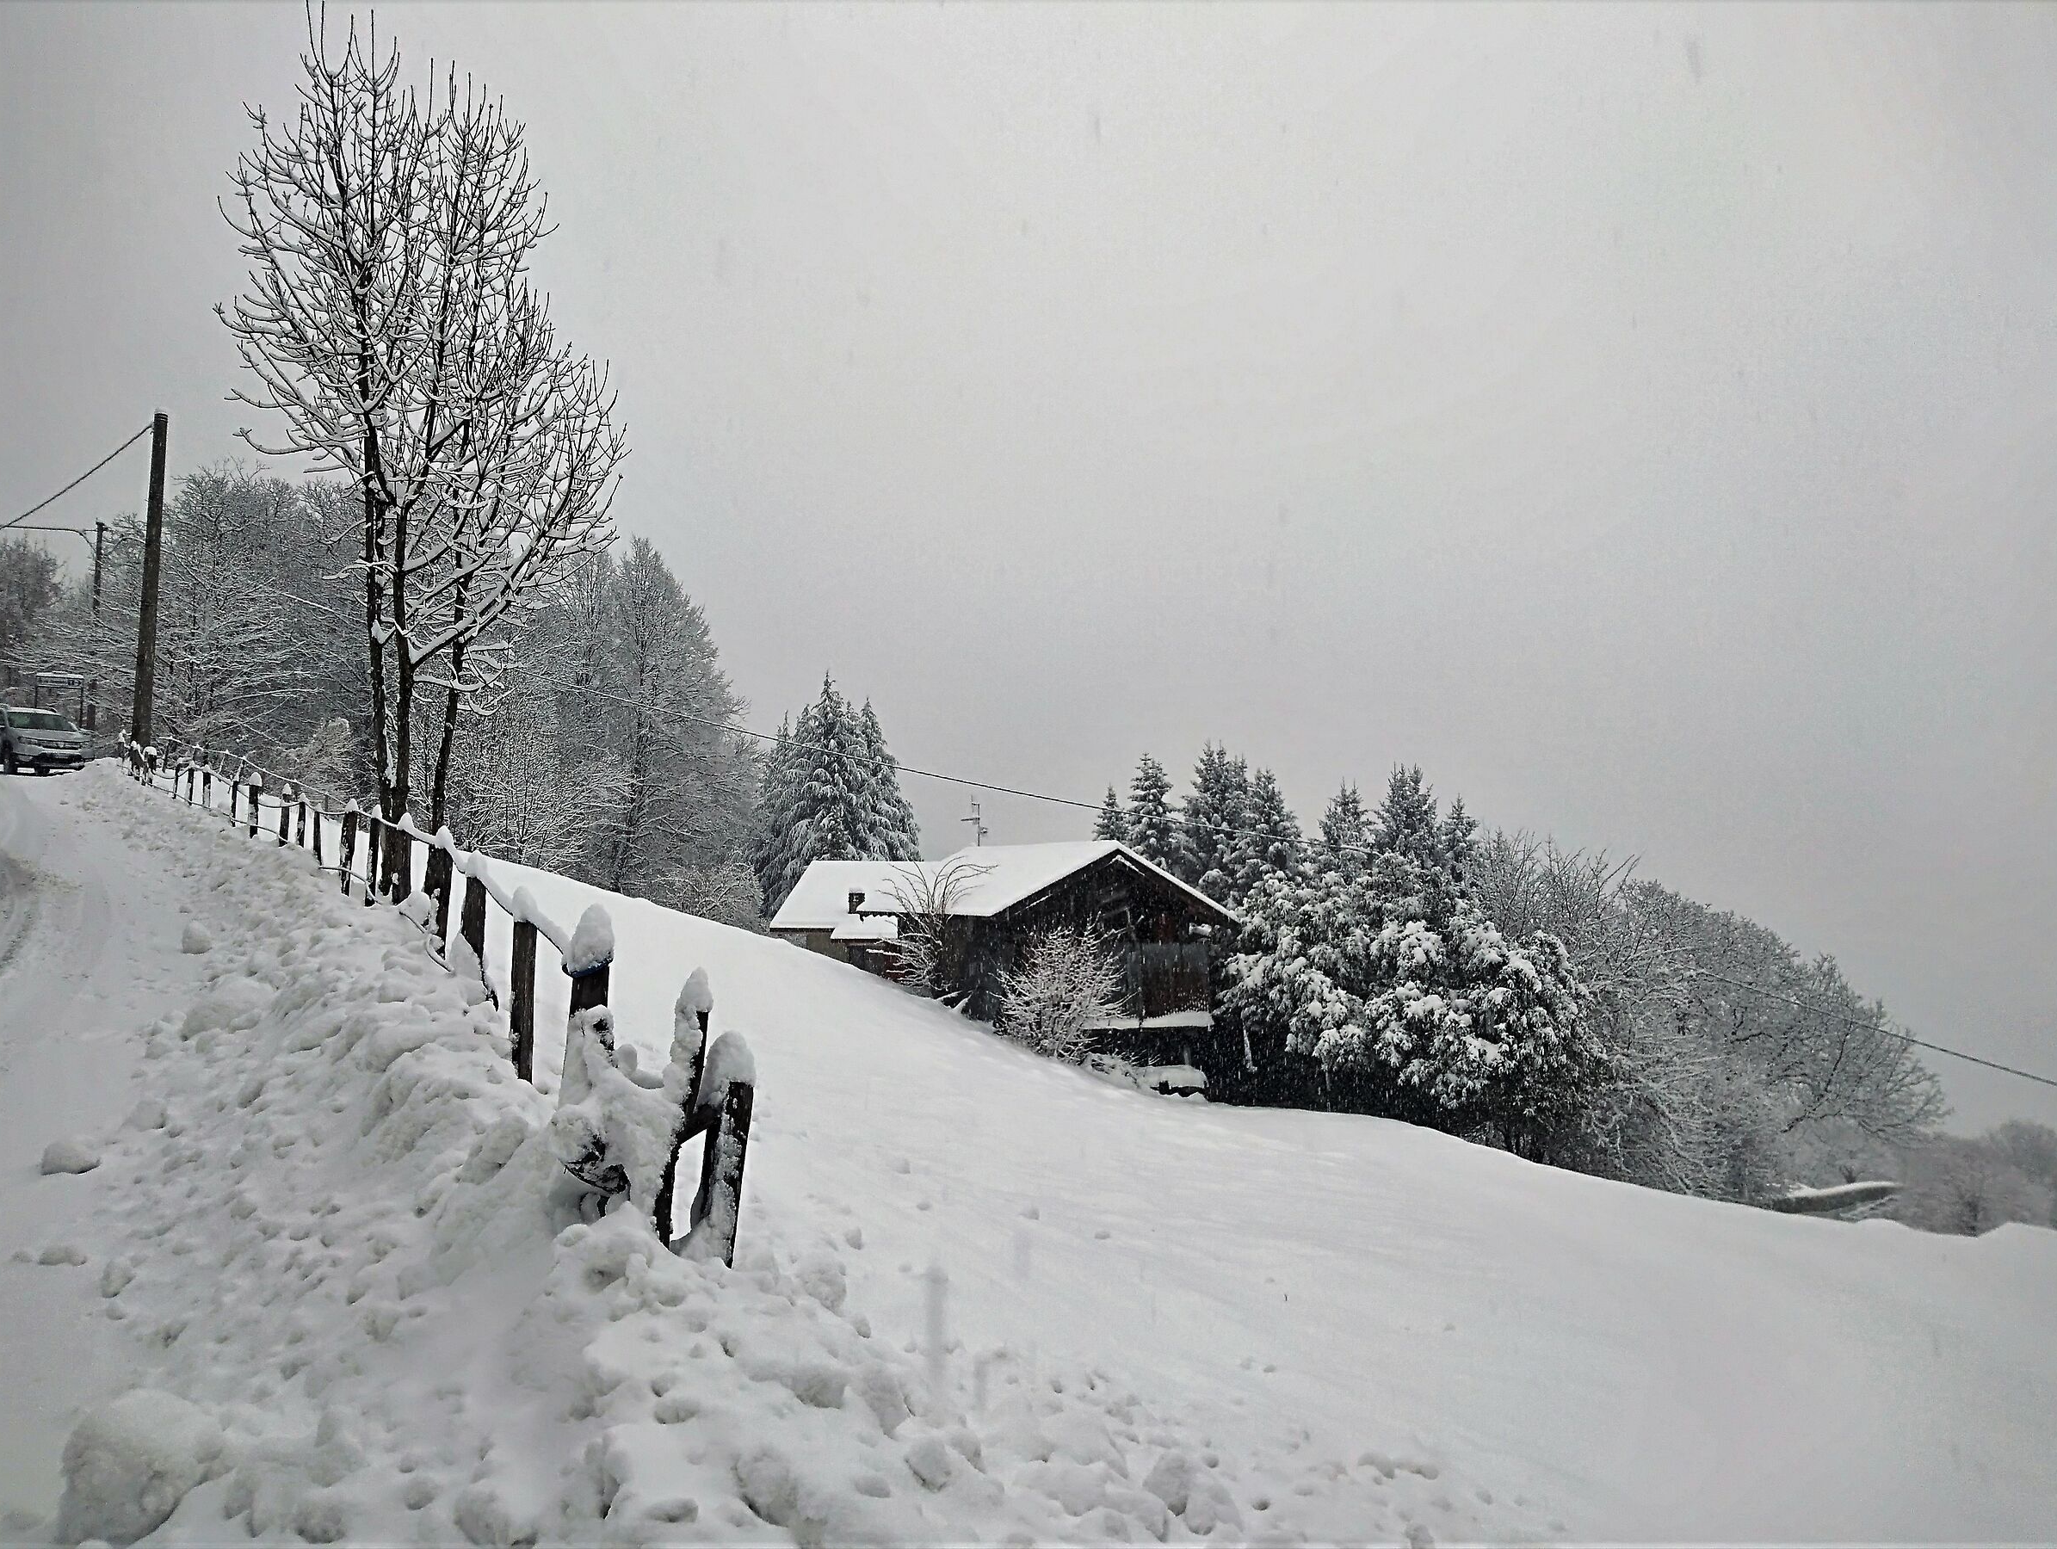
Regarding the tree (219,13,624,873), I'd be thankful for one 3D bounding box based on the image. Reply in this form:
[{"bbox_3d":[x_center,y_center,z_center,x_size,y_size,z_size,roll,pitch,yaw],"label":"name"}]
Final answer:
[{"bbox_3d":[-5.379,-2.904,13.736,3.400,8.080,3.300,1,-5,0],"label":"tree"}]

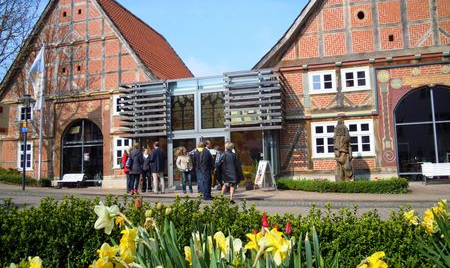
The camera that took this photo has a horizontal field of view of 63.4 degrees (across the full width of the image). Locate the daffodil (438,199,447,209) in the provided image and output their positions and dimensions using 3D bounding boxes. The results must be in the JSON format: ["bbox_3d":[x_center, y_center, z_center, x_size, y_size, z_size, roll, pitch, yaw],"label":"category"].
[{"bbox_3d":[1.374,0.445,2.300,0.050,0.060,0.055,2,-6,-37],"label":"daffodil"}]

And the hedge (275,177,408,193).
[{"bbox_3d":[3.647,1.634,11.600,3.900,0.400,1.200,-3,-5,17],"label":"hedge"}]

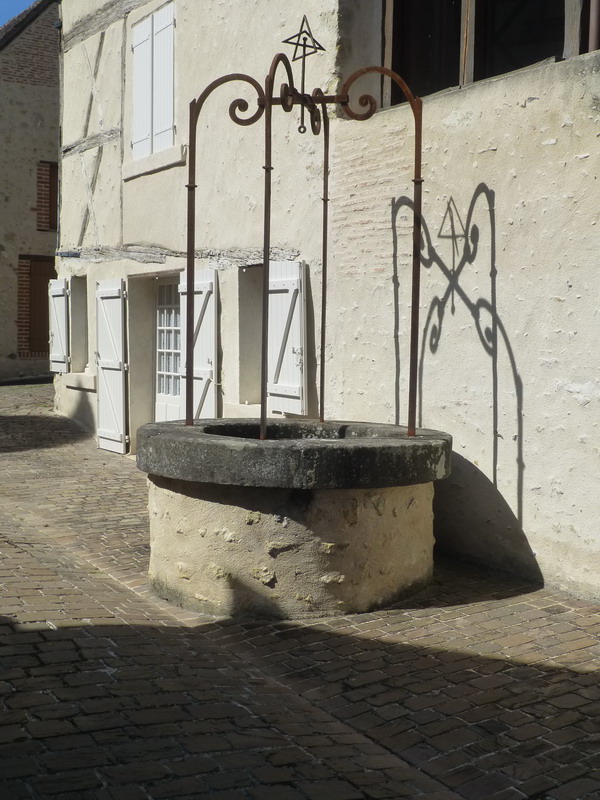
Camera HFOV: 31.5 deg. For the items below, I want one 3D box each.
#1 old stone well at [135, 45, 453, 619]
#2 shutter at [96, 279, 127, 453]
[{"bbox_3d":[-0.012,-0.570,6.650,1.960,3.450,1.960,0,3,0],"label":"old stone well"},{"bbox_3d":[-2.200,-0.395,12.280,0.060,1.980,0.690,-2,4,-33],"label":"shutter"}]

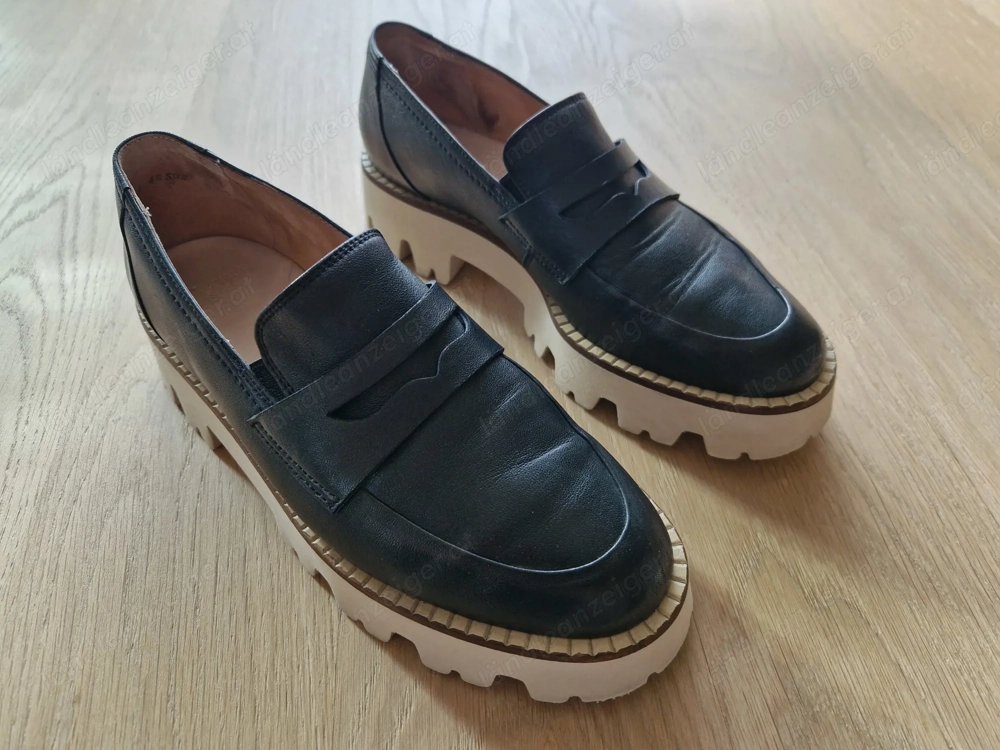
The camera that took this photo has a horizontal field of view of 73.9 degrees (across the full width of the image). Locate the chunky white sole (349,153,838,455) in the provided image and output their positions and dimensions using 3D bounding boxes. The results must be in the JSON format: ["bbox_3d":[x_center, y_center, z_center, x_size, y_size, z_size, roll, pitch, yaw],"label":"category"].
[{"bbox_3d":[0.034,-0.061,0.343,0.285,0.048,0.111,33,58,26],"label":"chunky white sole"}]

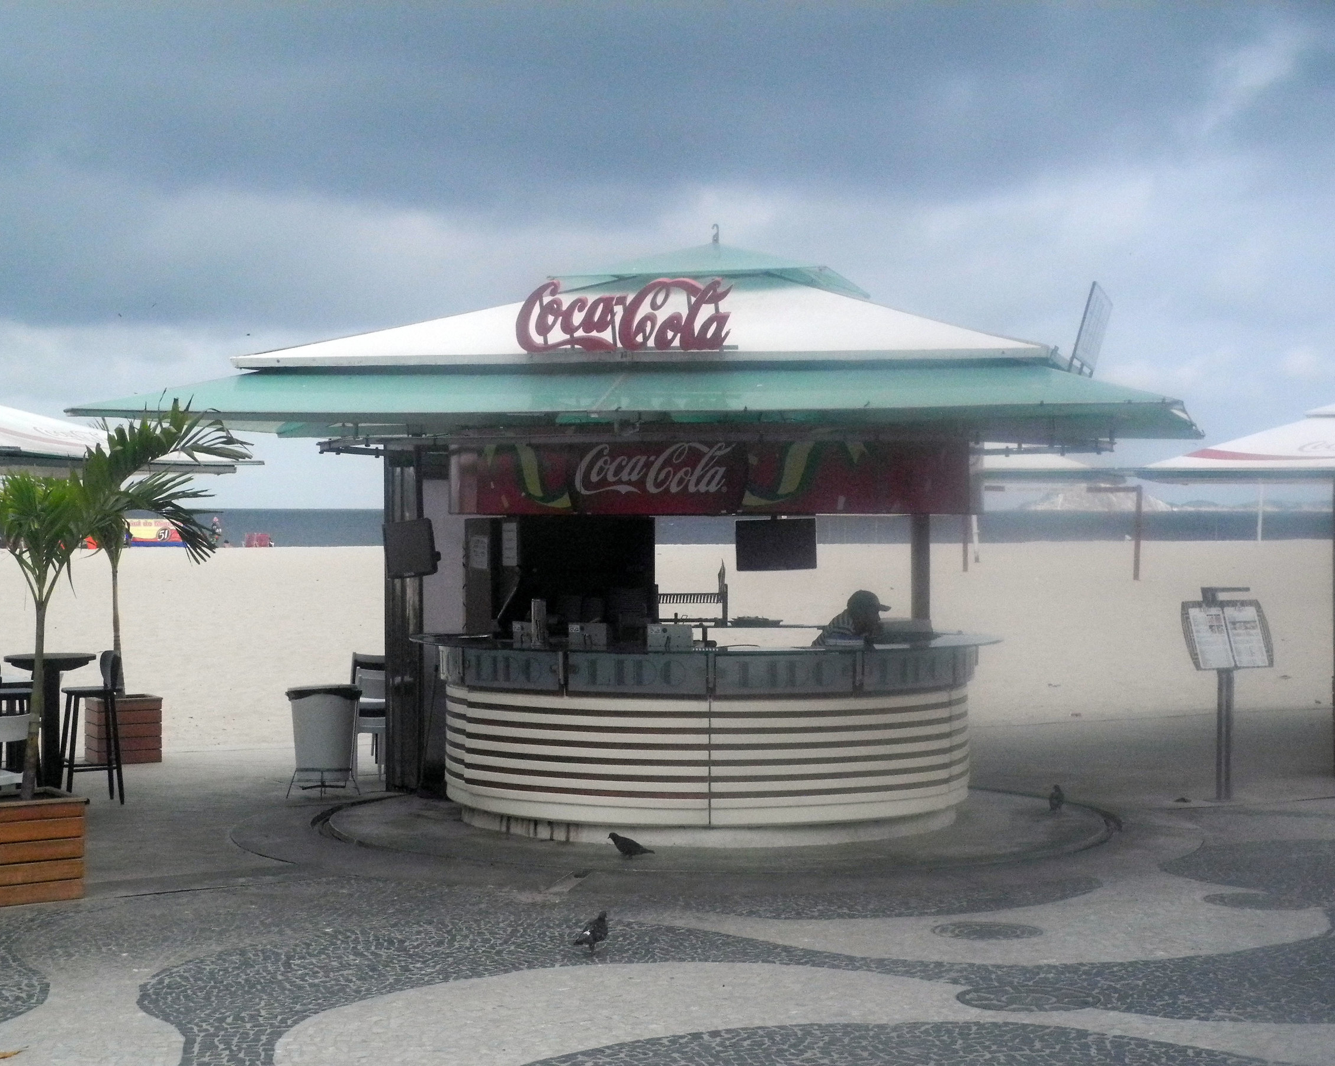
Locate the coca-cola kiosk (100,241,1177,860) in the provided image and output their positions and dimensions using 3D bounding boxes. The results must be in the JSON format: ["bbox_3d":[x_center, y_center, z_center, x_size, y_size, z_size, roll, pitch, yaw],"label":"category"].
[{"bbox_3d":[0.330,-0.048,16.750,6.300,3.830,6.350,0,1,13],"label":"coca-cola kiosk"}]

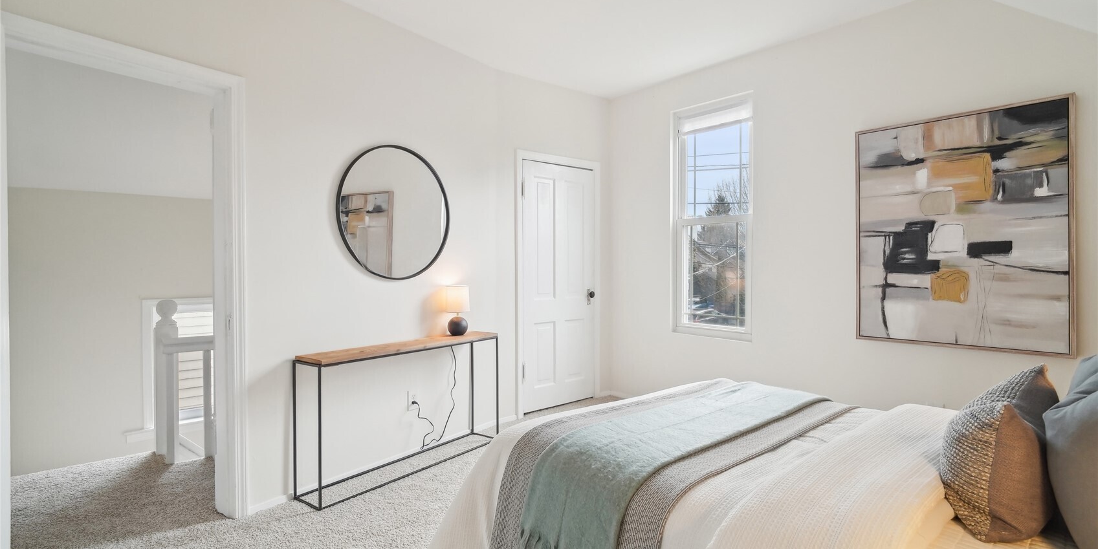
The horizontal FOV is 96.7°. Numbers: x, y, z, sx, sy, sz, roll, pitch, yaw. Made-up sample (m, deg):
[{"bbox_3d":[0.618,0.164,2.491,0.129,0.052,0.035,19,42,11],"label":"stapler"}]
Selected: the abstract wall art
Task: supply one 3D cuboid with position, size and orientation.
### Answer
[{"bbox_3d":[2.233,-0.234,2.695,0.919,1.276,0.045,0,1,45],"label":"abstract wall art"}]

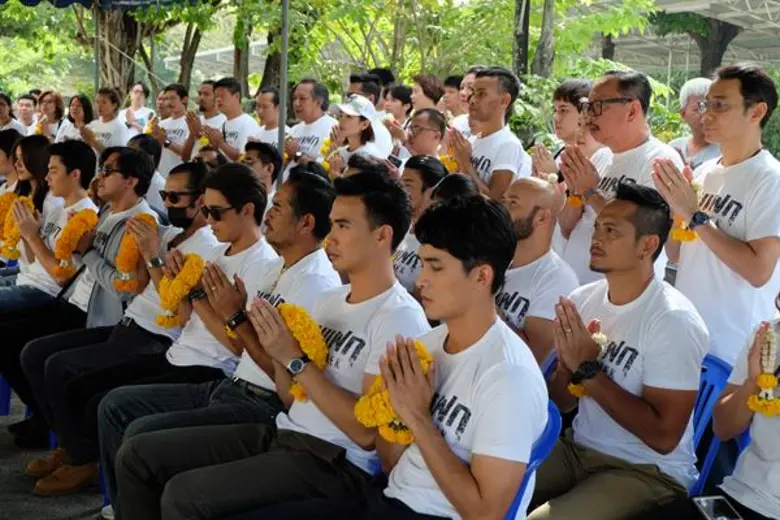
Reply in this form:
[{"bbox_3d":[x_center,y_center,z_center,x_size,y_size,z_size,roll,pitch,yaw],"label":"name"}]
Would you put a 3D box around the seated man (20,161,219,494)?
[{"bbox_3d":[-0.967,0.231,4.157,0.850,1.240,0.520,-1,8,-30],"label":"seated man"}]

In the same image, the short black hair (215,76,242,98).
[{"bbox_3d":[-1.140,-1.218,7.800,0.200,0.165,0.180,-7,11,-44],"label":"short black hair"}]

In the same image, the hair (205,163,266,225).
[{"bbox_3d":[-0.482,-0.208,3.450,0.210,0.205,0.180,-6,11,-39],"label":"hair"}]

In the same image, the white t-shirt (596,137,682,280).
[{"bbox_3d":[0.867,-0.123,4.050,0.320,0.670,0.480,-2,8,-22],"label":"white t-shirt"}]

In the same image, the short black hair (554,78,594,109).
[{"bbox_3d":[0.742,-0.638,4.430,0.200,0.170,0.180,-2,8,-37],"label":"short black hair"}]

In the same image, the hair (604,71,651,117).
[{"bbox_3d":[0.766,-0.535,3.550,0.175,0.155,0.170,-2,9,-22],"label":"hair"}]

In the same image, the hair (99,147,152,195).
[{"bbox_3d":[-1.057,-0.356,4.450,0.215,0.205,0.180,-4,10,-31],"label":"hair"}]

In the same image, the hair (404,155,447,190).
[{"bbox_3d":[0.164,-0.383,4.950,0.210,0.190,0.180,-4,9,-30],"label":"hair"}]

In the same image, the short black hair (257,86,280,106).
[{"bbox_3d":[-0.818,-1.103,7.500,0.190,0.160,0.170,-7,11,-44],"label":"short black hair"}]

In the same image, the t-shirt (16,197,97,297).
[{"bbox_3d":[-1.449,-0.047,4.950,0.320,0.530,0.450,-4,9,-32],"label":"t-shirt"}]

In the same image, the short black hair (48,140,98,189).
[{"bbox_3d":[-1.475,-0.443,5.162,0.215,0.210,0.180,-1,8,-30],"label":"short black hair"}]

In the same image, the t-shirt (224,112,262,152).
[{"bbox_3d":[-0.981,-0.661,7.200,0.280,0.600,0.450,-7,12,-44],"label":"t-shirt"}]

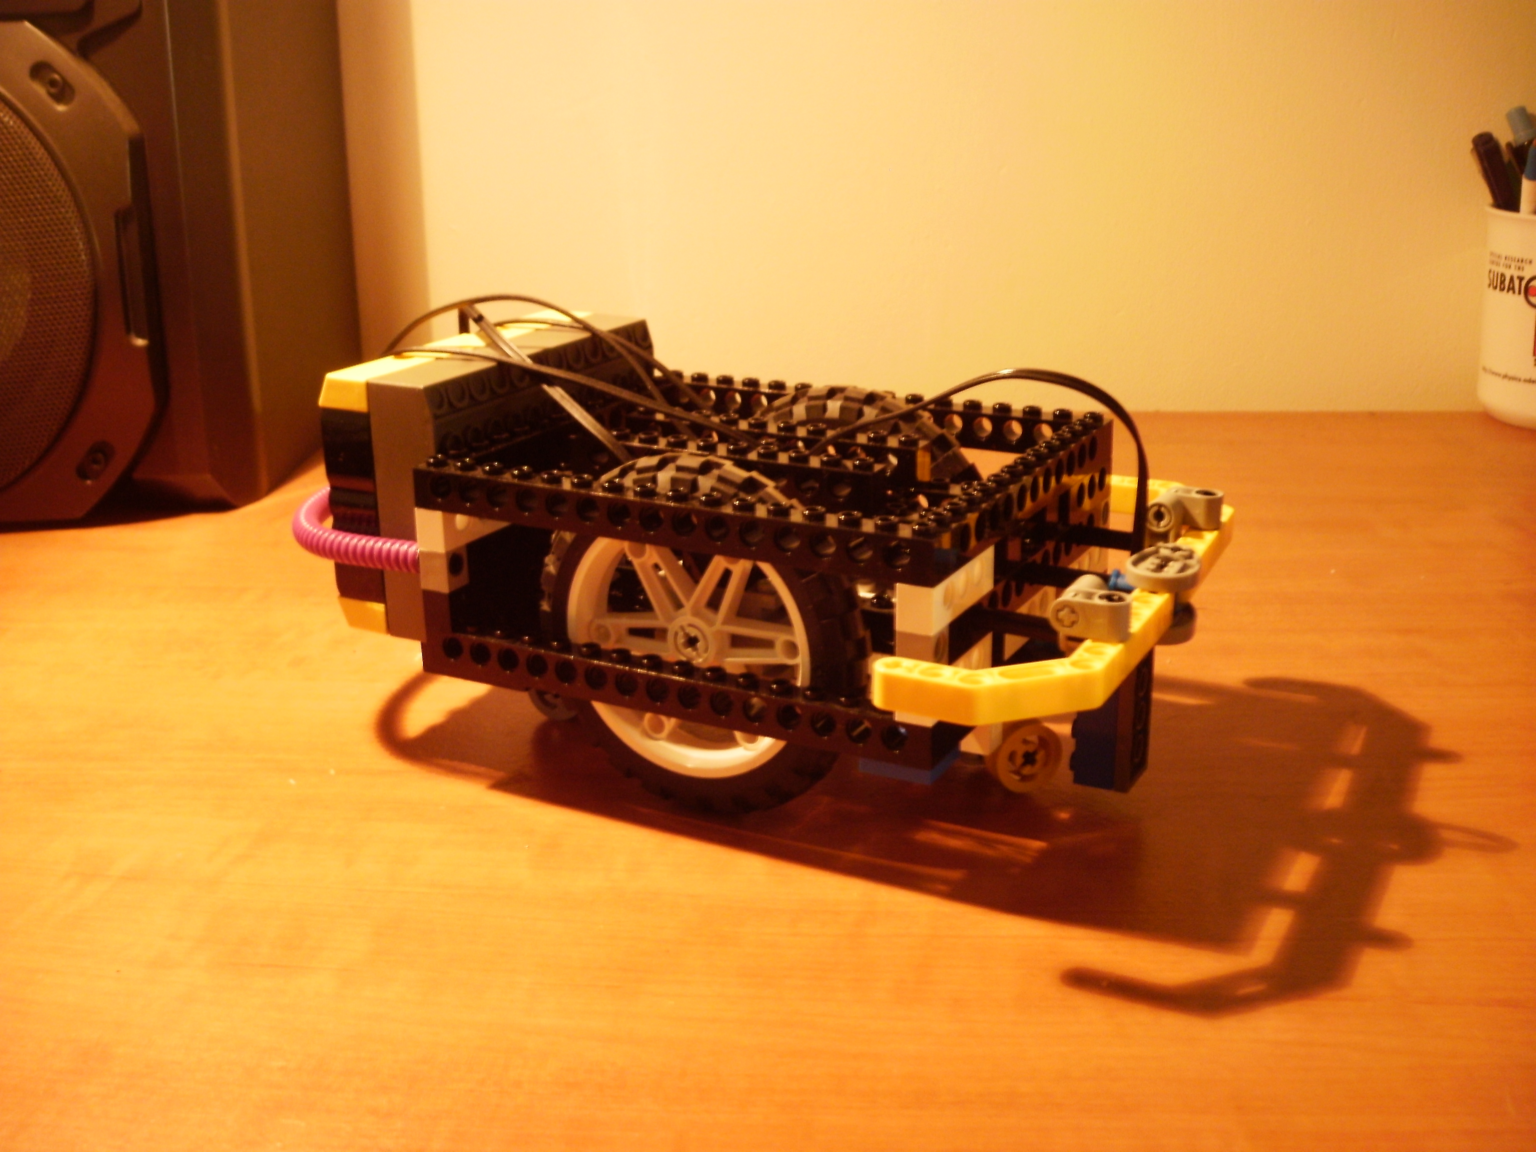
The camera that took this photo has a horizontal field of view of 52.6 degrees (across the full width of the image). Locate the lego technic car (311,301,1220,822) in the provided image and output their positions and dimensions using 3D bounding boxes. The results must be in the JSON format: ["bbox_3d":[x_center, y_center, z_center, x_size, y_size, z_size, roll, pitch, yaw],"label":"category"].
[{"bbox_3d":[-0.004,-0.010,0.379,0.219,0.105,0.130,9,21,28],"label":"lego technic car"}]

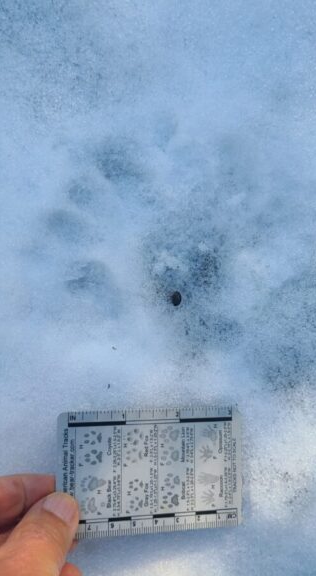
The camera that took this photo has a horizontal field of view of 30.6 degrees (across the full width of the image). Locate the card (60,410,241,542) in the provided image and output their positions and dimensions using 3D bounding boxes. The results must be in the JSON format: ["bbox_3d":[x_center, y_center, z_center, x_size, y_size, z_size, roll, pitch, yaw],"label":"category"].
[{"bbox_3d":[-0.002,0.082,0.259,0.086,0.001,0.054,1,83,-15],"label":"card"}]

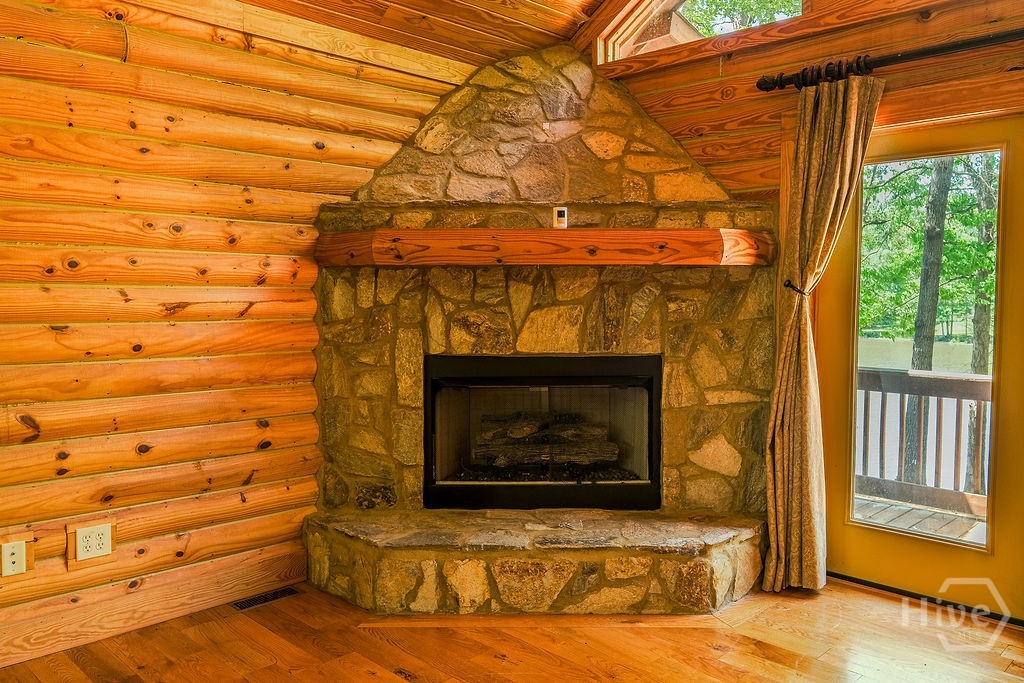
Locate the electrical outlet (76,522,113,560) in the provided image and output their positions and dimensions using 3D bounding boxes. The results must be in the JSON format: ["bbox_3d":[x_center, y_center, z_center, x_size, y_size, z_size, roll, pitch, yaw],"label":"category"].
[{"bbox_3d":[-1.560,0.749,2.873,0.116,0.114,0.010,-2,4,-45],"label":"electrical outlet"}]

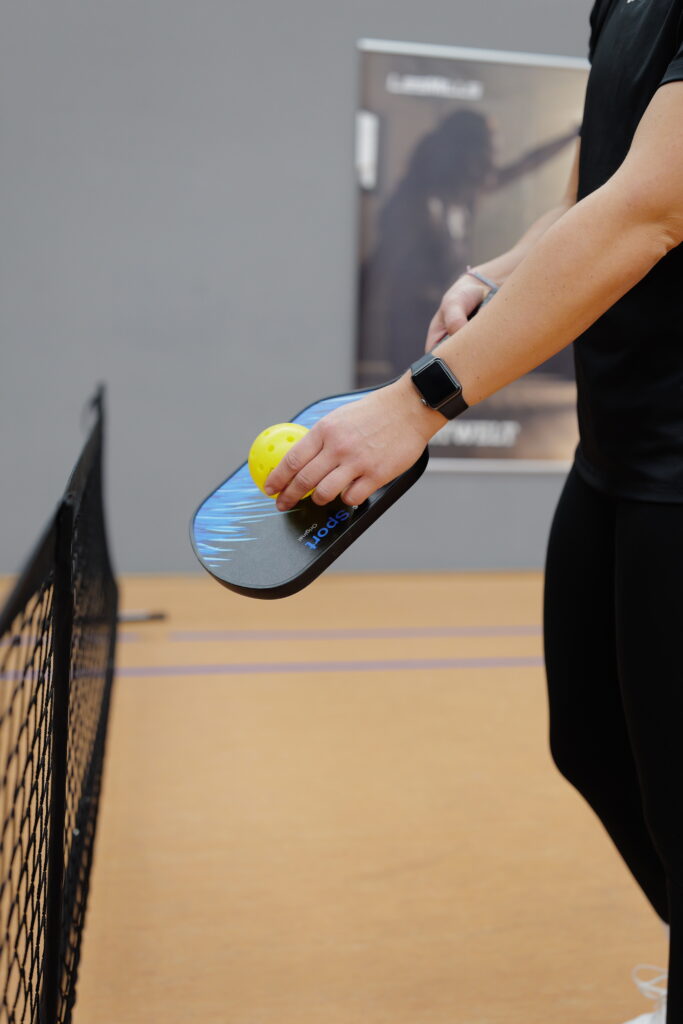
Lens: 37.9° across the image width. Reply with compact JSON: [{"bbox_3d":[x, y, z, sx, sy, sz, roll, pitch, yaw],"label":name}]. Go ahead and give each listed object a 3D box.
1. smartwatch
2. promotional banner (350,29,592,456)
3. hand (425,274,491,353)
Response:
[{"bbox_3d":[0.097,-0.123,0.980,0.037,0.064,0.050,-38,-10,5],"label":"smartwatch"},{"bbox_3d":[0.940,-1.629,6.559,1.720,2.716,0.040,0,5,-10],"label":"promotional banner"},{"bbox_3d":[0.128,-0.209,1.085,0.125,0.085,0.090,-49,27,-18],"label":"hand"}]

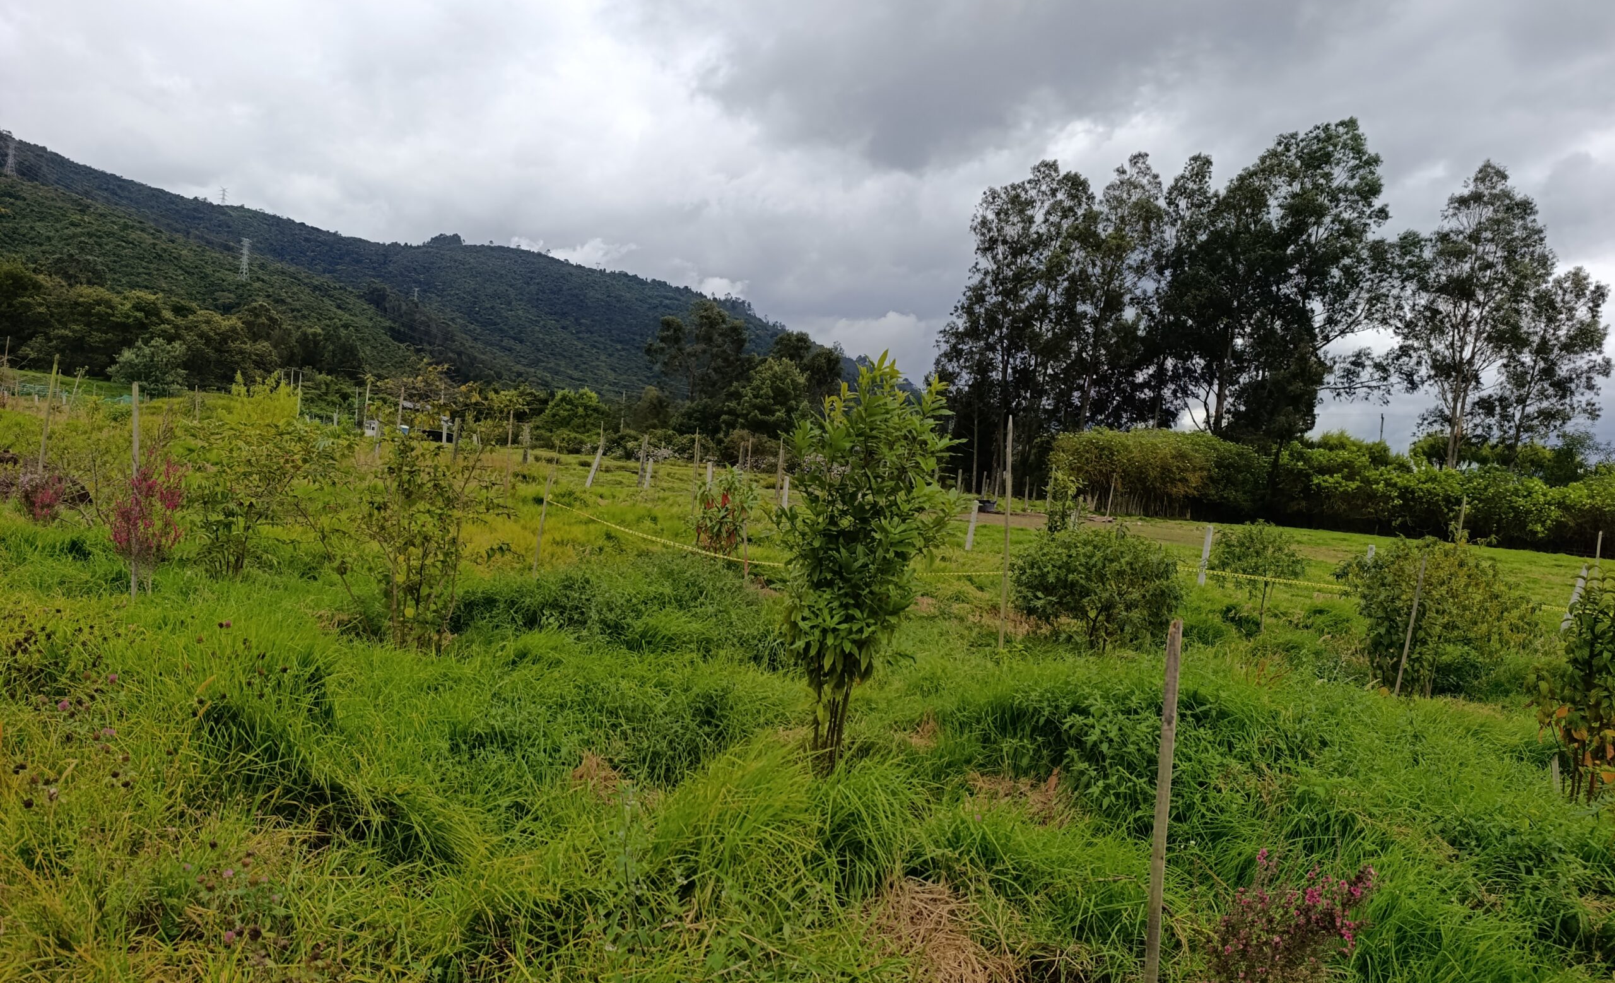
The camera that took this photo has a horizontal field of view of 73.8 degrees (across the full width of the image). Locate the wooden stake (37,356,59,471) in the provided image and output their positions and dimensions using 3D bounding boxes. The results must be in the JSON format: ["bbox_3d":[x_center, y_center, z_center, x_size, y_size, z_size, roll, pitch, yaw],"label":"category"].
[{"bbox_3d":[-6.928,-0.637,9.800,0.044,1.214,0.044,8,3,-35],"label":"wooden stake"}]

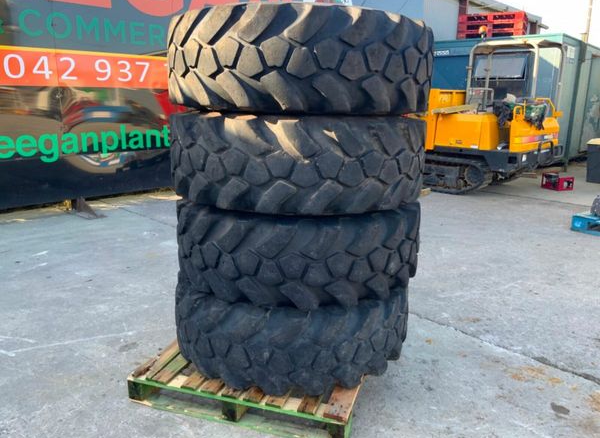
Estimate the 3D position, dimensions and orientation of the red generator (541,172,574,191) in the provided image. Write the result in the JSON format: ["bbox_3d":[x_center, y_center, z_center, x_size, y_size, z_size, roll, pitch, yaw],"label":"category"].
[{"bbox_3d":[4.677,-0.687,9.085,0.364,0.289,0.415,-3,14,-15],"label":"red generator"}]

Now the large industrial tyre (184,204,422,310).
[{"bbox_3d":[-0.010,0.070,2.889,1.360,0.450,1.360,0,13,0],"label":"large industrial tyre"}]

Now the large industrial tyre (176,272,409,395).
[{"bbox_3d":[-0.045,0.497,3.017,1.360,0.450,1.360,0,13,0],"label":"large industrial tyre"}]

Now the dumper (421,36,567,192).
[{"bbox_3d":[2.831,-1.905,9.770,1.950,2.460,3.600,-12,18,-43],"label":"dumper"}]

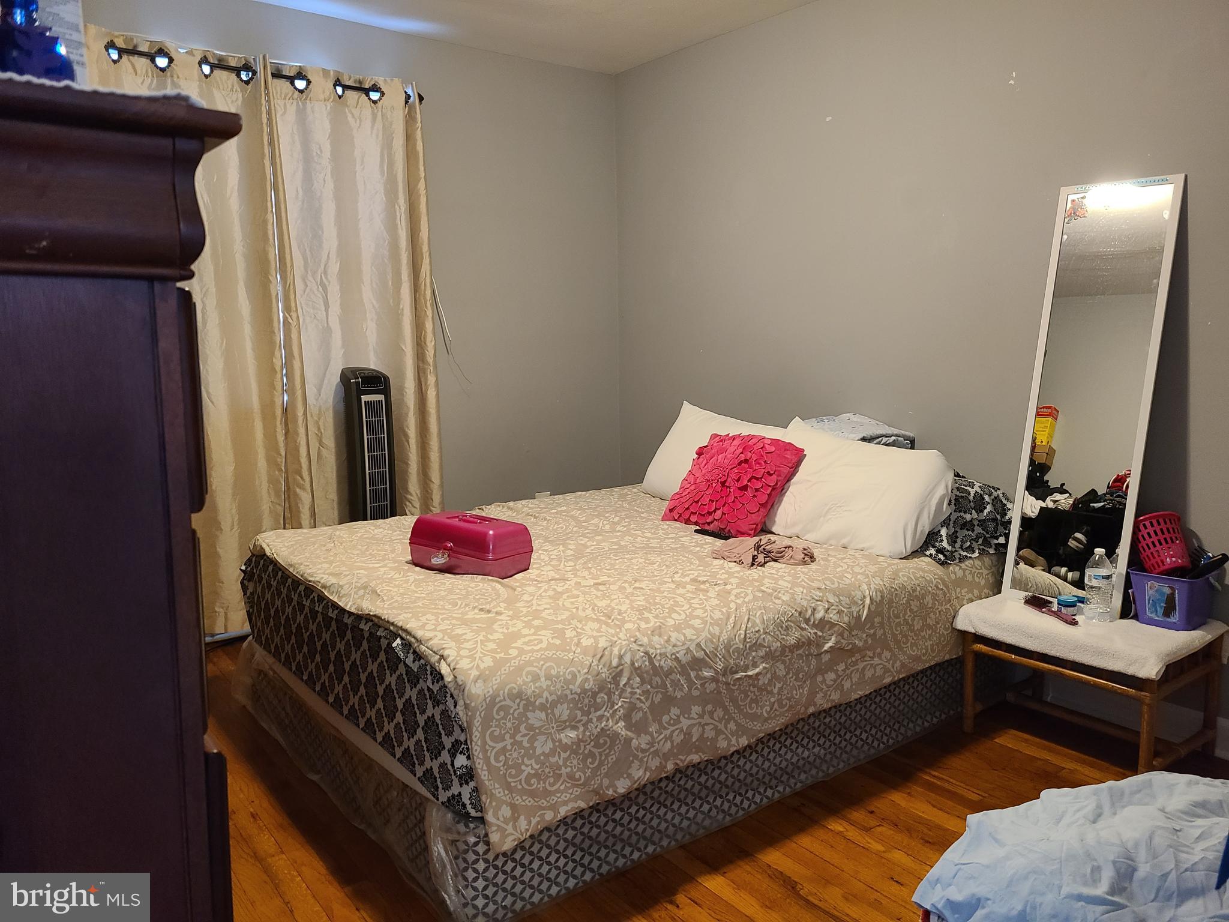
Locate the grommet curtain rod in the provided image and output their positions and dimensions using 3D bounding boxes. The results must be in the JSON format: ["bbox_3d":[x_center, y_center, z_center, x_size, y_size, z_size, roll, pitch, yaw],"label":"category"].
[{"bbox_3d":[-1.292,-1.464,3.491,1.240,0.070,0.080,-6,9,-37],"label":"grommet curtain rod"}]

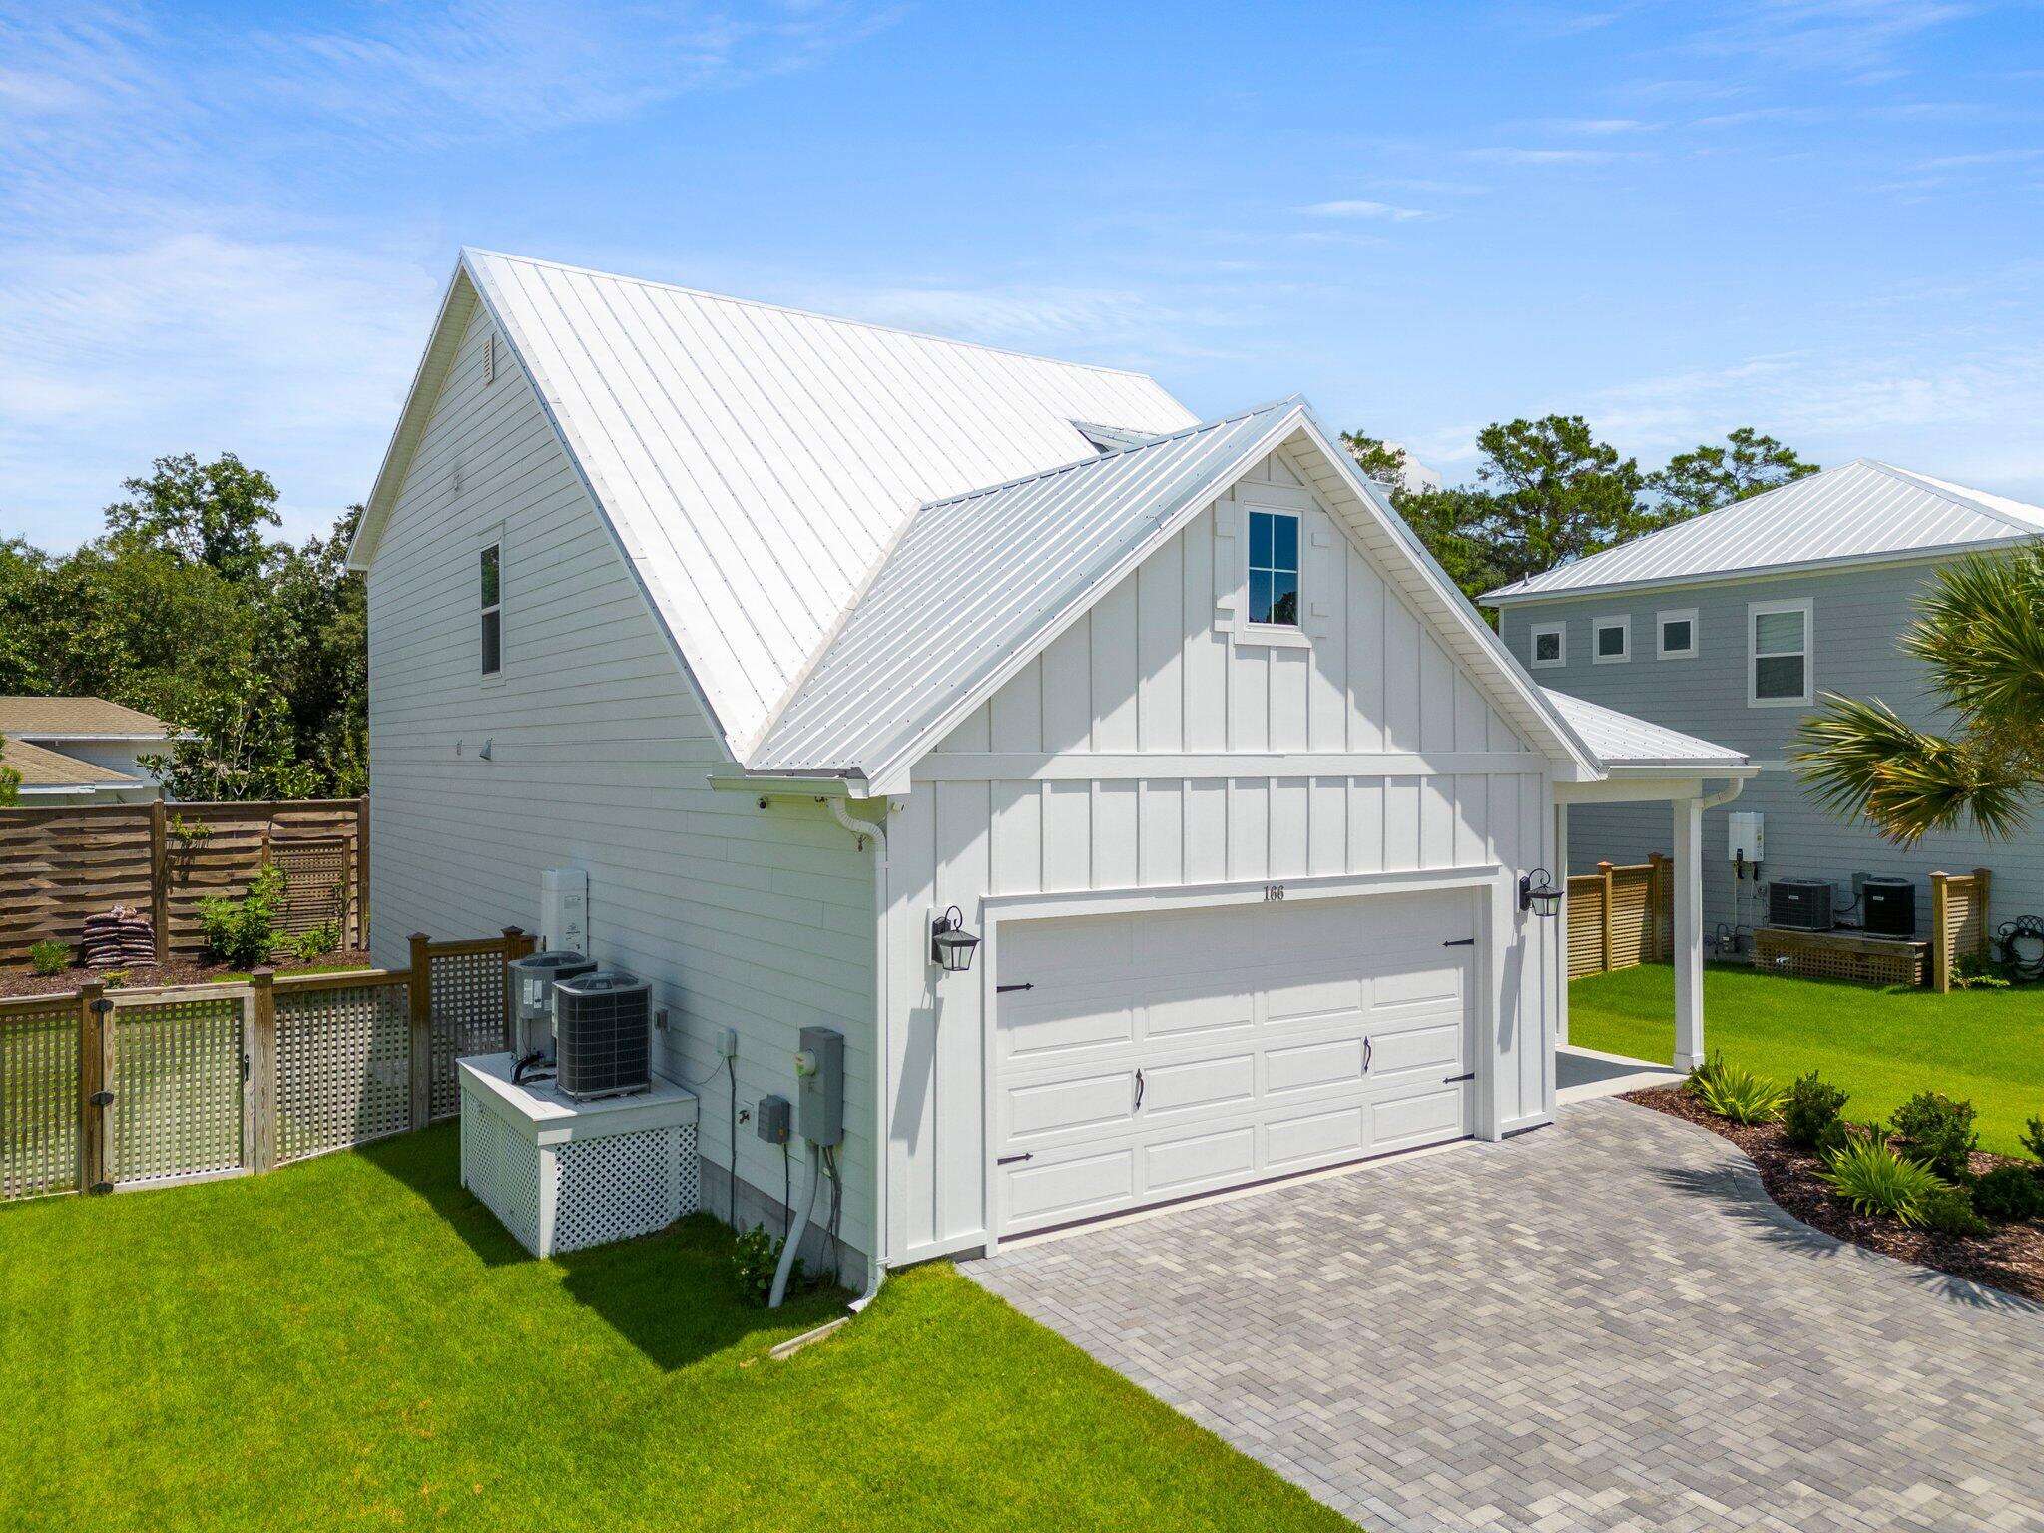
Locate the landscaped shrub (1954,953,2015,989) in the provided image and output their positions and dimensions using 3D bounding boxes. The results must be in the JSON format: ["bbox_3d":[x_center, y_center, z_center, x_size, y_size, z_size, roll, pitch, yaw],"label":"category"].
[{"bbox_3d":[14.460,3.072,21.300,0.550,0.550,0.700,0,0,-34],"label":"landscaped shrub"}]

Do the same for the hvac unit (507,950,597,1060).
[{"bbox_3d":[-4.270,2.160,12.883,0.670,0.940,0.670,0,0,-34],"label":"hvac unit"}]

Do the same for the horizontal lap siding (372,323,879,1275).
[{"bbox_3d":[-5.421,-1.287,15.368,0.200,8.500,16.250,0,0,-35],"label":"horizontal lap siding"}]

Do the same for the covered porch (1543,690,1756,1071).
[{"bbox_3d":[5.308,1.095,14.207,3.100,3.950,2.500,0,0,-35],"label":"covered porch"}]

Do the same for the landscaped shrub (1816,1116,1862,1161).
[{"bbox_3d":[6.508,2.956,11.309,0.380,0.360,0.380,0,0,-35],"label":"landscaped shrub"}]

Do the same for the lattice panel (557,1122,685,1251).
[{"bbox_3d":[-2.984,3.155,10.725,1.090,0.770,0.060,0,0,-35],"label":"lattice panel"}]

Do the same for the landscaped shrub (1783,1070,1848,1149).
[{"bbox_3d":[6.572,2.814,11.751,0.500,0.600,0.500,0,0,-35],"label":"landscaped shrub"}]

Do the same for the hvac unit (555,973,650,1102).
[{"bbox_3d":[-3.470,2.166,11.661,0.660,0.950,0.660,0,0,-34],"label":"hvac unit"}]

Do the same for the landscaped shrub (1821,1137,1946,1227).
[{"bbox_3d":[6.168,2.913,10.164,0.840,0.520,0.840,0,0,-35],"label":"landscaped shrub"}]

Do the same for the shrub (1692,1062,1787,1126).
[{"bbox_3d":[6.425,2.911,12.700,0.740,0.490,0.700,0,0,27],"label":"shrub"}]

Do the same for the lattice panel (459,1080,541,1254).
[{"bbox_3d":[-4.331,3.265,11.738,0.070,0.870,2.430,0,0,-34],"label":"lattice panel"}]

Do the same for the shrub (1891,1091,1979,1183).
[{"bbox_3d":[7.017,2.839,10.903,0.620,0.640,0.620,0,0,-35],"label":"shrub"}]

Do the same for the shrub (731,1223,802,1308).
[{"bbox_3d":[-1.707,3.272,9.500,0.420,0.440,0.440,0,0,-34],"label":"shrub"}]

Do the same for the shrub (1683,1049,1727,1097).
[{"bbox_3d":[6.526,2.917,13.500,0.440,0.470,0.440,0,0,27],"label":"shrub"}]

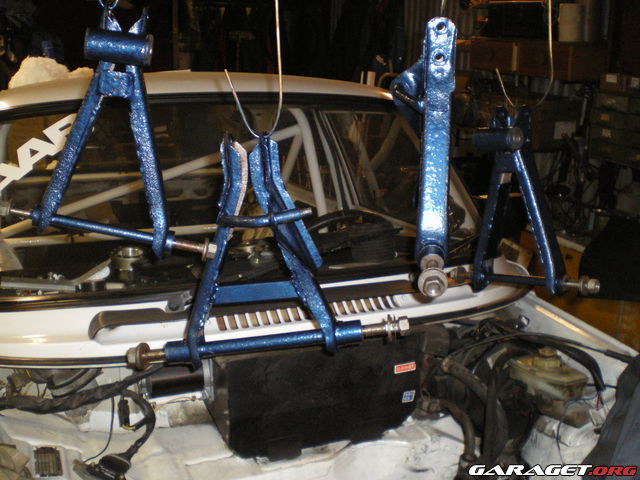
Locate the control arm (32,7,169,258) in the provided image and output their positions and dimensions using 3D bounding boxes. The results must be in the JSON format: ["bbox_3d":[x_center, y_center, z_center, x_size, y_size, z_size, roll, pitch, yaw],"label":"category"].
[{"bbox_3d":[-0.271,-0.145,0.899,0.200,0.300,0.075,11,9,12],"label":"control arm"}]

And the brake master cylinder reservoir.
[{"bbox_3d":[0.463,0.294,1.420,0.085,0.125,0.140,-11,18,-37],"label":"brake master cylinder reservoir"}]

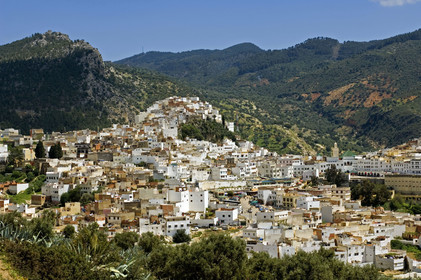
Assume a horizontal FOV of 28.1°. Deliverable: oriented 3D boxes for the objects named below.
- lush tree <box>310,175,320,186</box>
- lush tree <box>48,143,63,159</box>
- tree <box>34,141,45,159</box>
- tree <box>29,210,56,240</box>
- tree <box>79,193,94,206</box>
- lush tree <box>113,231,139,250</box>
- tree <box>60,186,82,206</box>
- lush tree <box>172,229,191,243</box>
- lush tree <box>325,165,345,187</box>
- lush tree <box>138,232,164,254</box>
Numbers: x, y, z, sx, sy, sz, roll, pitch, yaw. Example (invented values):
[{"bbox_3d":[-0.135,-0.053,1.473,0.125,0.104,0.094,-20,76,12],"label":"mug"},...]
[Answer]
[{"bbox_3d":[69.890,26.960,560.000,6.660,7.990,6.320,0,1,0],"label":"lush tree"},{"bbox_3d":[-103.170,6.990,560.000,9.320,10.650,8.850,0,1,0],"label":"lush tree"},{"bbox_3d":[-113.820,6.320,560.000,6.660,11.980,6.320,0,1,0],"label":"tree"},{"bbox_3d":[-20.970,10.730,105.000,3.490,3.870,3.320,0,1,0],"label":"tree"},{"bbox_3d":[-63.380,30.410,430.000,8.180,7.160,7.770,0,1,0],"label":"tree"},{"bbox_3d":[-15.660,18.610,155.000,4.790,3.870,4.550,0,1,0],"label":"lush tree"},{"bbox_3d":[-72.700,29.550,440.000,11.510,10.460,10.930,0,1,0],"label":"tree"},{"bbox_3d":[-12.750,42.000,370.000,7.920,6.160,7.520,0,1,0],"label":"lush tree"},{"bbox_3d":[84.750,24.260,575.000,13.670,15.040,12.990,0,1,0],"label":"lush tree"},{"bbox_3d":[-10.520,18.540,150.000,4.640,4.100,4.400,0,1,0],"label":"lush tree"}]

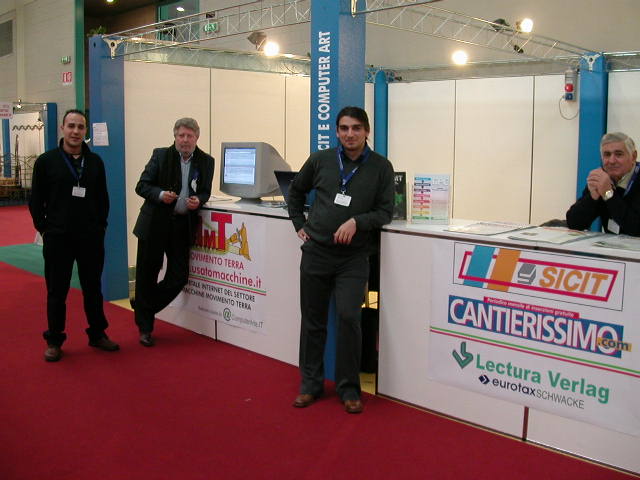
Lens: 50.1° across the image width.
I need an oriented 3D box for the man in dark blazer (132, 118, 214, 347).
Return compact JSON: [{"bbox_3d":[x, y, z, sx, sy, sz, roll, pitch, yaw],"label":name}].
[{"bbox_3d":[-1.081,-0.051,5.075,0.590,1.690,0.460,-1,8,-11],"label":"man in dark blazer"}]

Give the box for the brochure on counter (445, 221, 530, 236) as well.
[{"bbox_3d":[0.967,-0.065,3.970,0.290,0.012,0.450,8,11,44],"label":"brochure on counter"}]

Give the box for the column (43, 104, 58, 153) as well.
[{"bbox_3d":[-6.583,-2.130,16.853,0.240,2.493,0.240,8,11,44],"label":"column"}]

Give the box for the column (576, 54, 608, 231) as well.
[{"bbox_3d":[2.846,-0.733,7.223,0.240,2.493,0.240,8,11,44],"label":"column"}]

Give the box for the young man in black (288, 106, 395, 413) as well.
[{"bbox_3d":[0.120,0.103,3.905,0.580,1.720,0.400,1,8,5],"label":"young man in black"}]

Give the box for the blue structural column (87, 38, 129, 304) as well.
[{"bbox_3d":[-1.992,-0.655,6.464,0.240,2.493,0.240,8,11,44],"label":"blue structural column"}]

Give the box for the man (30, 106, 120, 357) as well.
[{"bbox_3d":[-1.750,-0.053,4.836,0.580,1.750,0.400,-4,9,-25],"label":"man"}]

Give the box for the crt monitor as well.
[{"bbox_3d":[-0.542,-0.567,5.687,0.470,0.480,0.450,6,10,37],"label":"crt monitor"}]

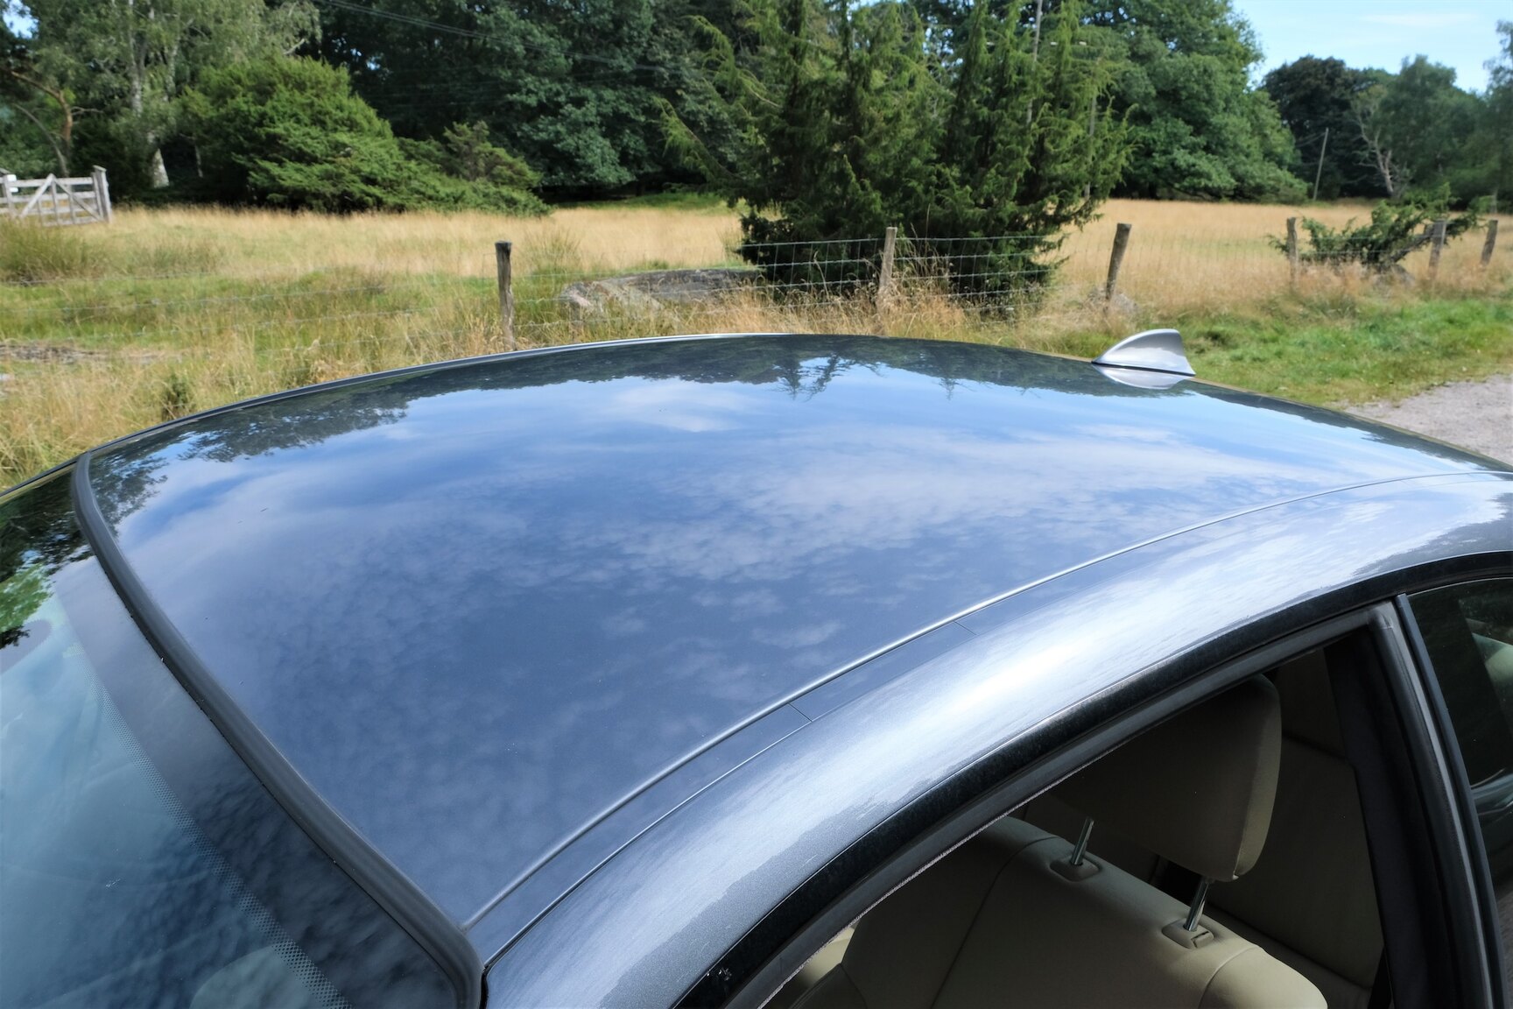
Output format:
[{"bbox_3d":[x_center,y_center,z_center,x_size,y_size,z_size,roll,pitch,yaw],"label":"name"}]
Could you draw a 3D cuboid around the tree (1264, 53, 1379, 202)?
[{"bbox_3d":[43.680,-29.170,88.000,9.500,10.800,9.000,7,18,24],"label":"tree"}]

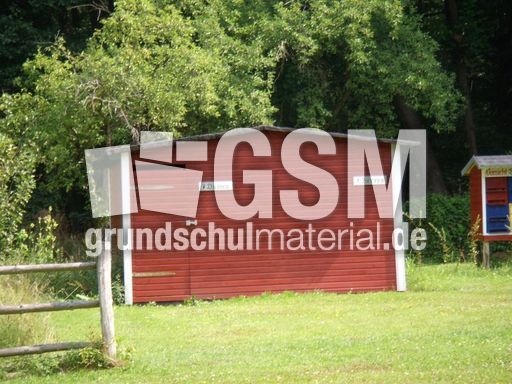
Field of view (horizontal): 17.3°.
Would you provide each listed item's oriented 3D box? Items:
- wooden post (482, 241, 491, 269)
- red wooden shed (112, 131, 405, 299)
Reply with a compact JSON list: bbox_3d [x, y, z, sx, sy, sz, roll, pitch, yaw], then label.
[{"bbox_3d":[3.910,1.065,28.600,0.105,0.480,0.105,-2,0,-7],"label":"wooden post"},{"bbox_3d":[-0.096,0.310,26.279,4.300,2.500,3.200,-2,0,-8],"label":"red wooden shed"}]

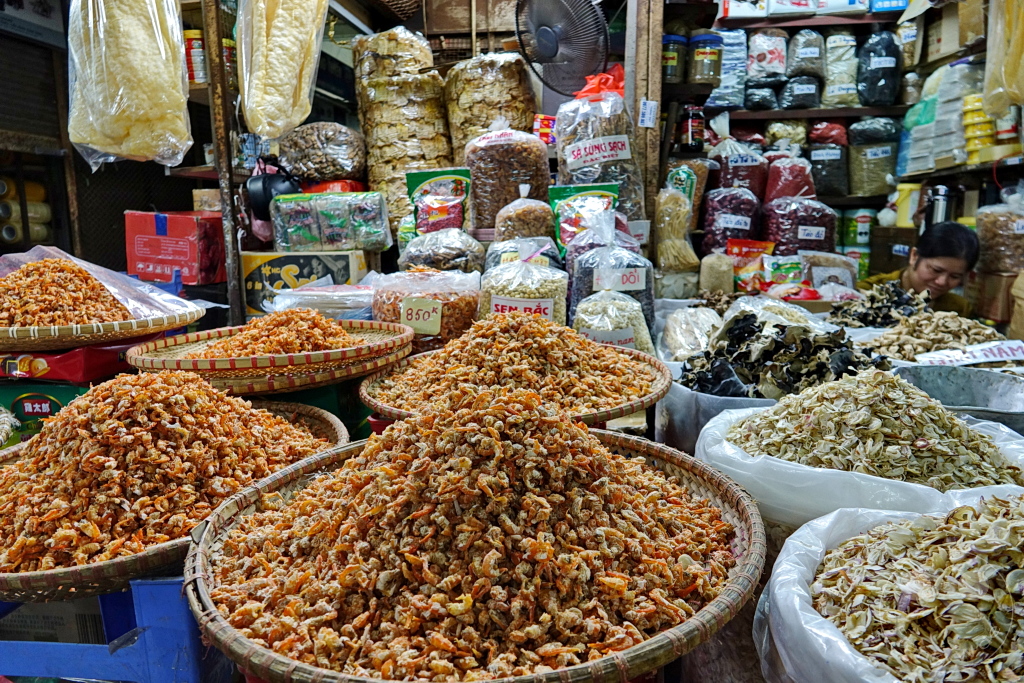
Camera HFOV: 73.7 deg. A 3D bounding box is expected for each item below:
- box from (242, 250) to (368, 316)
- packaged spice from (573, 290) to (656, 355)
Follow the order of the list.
[{"bbox_3d":[-0.513,-0.154,1.718,0.254,0.157,0.200,-1,10,-3],"label":"box"},{"bbox_3d":[0.248,-0.039,1.650,0.201,0.169,0.150,1,11,3],"label":"packaged spice"}]

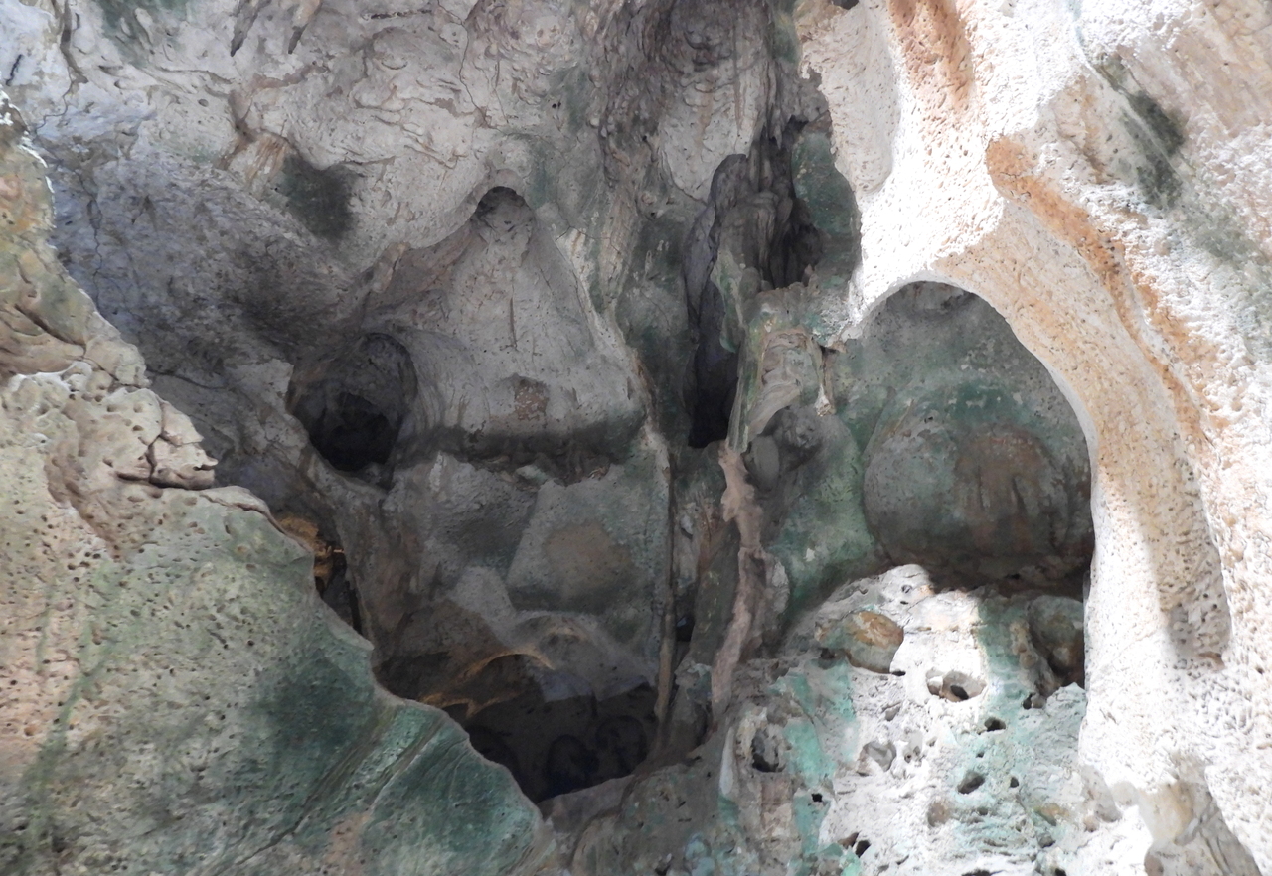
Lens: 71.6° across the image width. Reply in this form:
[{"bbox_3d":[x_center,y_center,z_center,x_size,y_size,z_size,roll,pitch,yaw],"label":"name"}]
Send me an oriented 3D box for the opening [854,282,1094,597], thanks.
[{"bbox_3d":[2.088,0.040,5.625,1.400,1.900,0.900,-9,-28,18],"label":"opening"}]

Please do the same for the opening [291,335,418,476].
[{"bbox_3d":[-2.415,-0.267,7.622,1.050,1.080,0.800,7,-28,-13],"label":"opening"}]

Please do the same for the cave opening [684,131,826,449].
[{"bbox_3d":[0.923,-1.298,7.431,1.080,2.700,0.800,0,-27,0],"label":"cave opening"}]

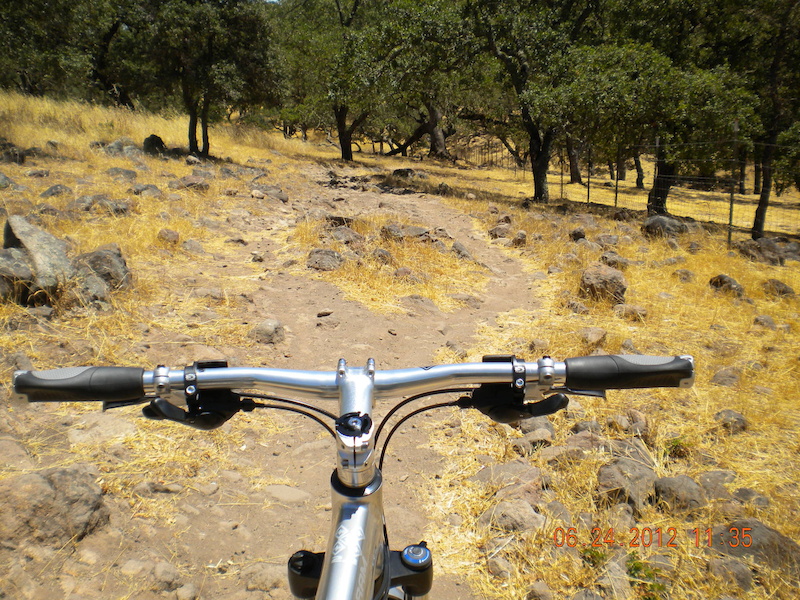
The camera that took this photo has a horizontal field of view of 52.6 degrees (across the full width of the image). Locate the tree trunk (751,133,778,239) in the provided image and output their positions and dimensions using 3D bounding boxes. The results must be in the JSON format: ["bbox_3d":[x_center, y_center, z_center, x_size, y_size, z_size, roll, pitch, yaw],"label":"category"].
[{"bbox_3d":[4.596,-1.444,10.200,0.340,1.360,0.250,0,10,0],"label":"tree trunk"}]

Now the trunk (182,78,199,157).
[{"bbox_3d":[-5.698,-4.991,22.000,0.400,2.000,0.360,-3,10,-14],"label":"trunk"}]

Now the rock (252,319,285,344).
[{"bbox_3d":[-0.866,0.214,5.330,0.224,0.179,0.202,-2,10,-9],"label":"rock"}]

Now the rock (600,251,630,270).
[{"bbox_3d":[2.214,-0.395,8.282,0.312,0.219,0.265,3,10,15],"label":"rock"}]

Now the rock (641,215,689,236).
[{"bbox_3d":[3.446,-0.967,10.500,0.600,0.260,0.430,-1,12,0],"label":"rock"}]

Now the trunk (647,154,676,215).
[{"bbox_3d":[4.696,-2.080,14.458,0.520,1.101,0.450,3,10,18],"label":"trunk"}]

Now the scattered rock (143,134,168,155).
[{"bbox_3d":[-6.525,-4.133,21.500,0.620,0.500,0.500,-3,10,-16],"label":"scattered rock"}]

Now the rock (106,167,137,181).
[{"bbox_3d":[-5.027,-2.283,14.600,0.520,0.220,0.380,-3,11,-18],"label":"rock"}]

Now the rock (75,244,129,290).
[{"bbox_3d":[-2.170,-0.244,5.900,0.410,0.320,0.380,0,10,0],"label":"rock"}]

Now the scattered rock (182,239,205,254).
[{"bbox_3d":[-1.966,-0.509,7.700,0.210,0.125,0.170,-1,12,0],"label":"scattered rock"}]

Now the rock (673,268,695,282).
[{"bbox_3d":[2.418,-0.209,6.900,0.190,0.100,0.150,-1,12,0],"label":"rock"}]

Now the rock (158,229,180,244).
[{"bbox_3d":[-2.479,-0.683,8.700,0.230,0.140,0.190,-3,10,-16],"label":"rock"}]

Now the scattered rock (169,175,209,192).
[{"bbox_3d":[-3.802,-2.098,14.577,0.739,0.337,0.554,-3,10,-14],"label":"scattered rock"}]

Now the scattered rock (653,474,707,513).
[{"bbox_3d":[0.995,0.686,2.870,0.190,0.100,0.150,4,11,20],"label":"scattered rock"}]

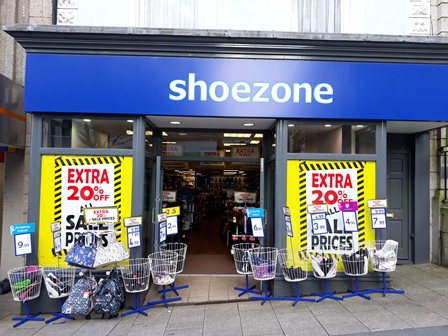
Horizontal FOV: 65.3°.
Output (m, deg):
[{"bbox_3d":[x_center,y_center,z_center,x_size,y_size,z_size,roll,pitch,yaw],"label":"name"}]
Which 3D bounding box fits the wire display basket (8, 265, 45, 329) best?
[{"bbox_3d":[-2.637,1.693,4.668,0.440,0.665,0.440,-2,-2,-2],"label":"wire display basket"}]

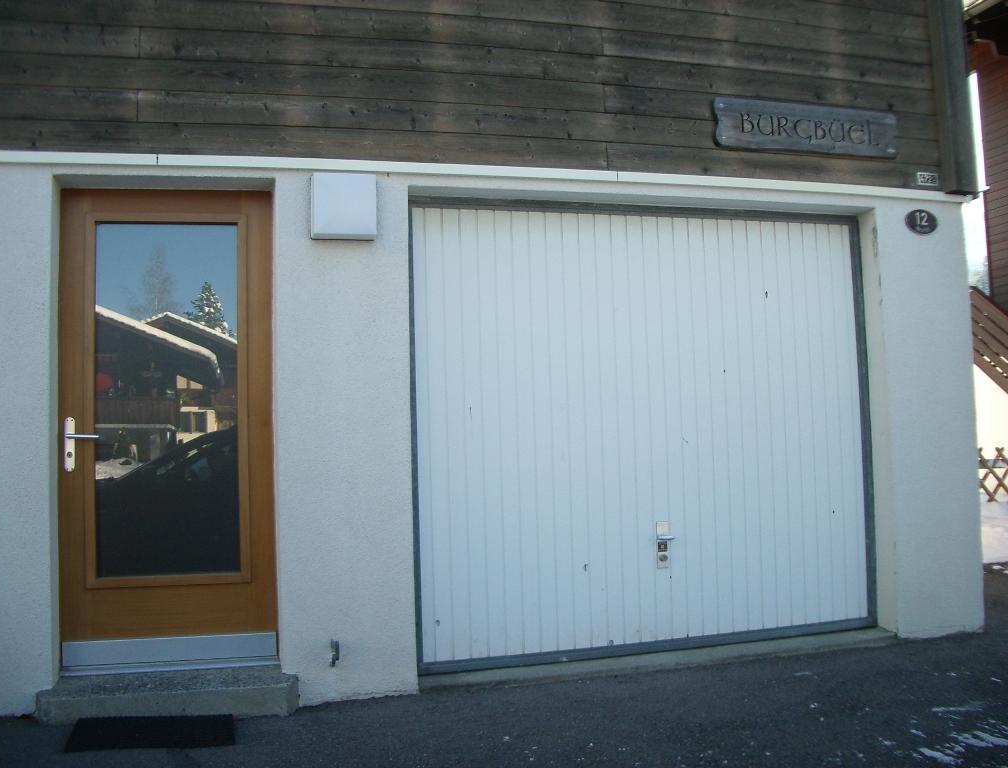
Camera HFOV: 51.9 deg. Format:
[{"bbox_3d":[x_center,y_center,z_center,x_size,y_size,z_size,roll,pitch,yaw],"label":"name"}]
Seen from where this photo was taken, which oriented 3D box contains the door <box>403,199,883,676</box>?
[{"bbox_3d":[0.731,0.208,4.968,2.327,2.056,0.061,-1,-4,-16],"label":"door"}]

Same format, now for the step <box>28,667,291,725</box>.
[{"bbox_3d":[-1.325,1.244,4.141,0.998,0.125,0.436,-1,-4,-16],"label":"step"}]

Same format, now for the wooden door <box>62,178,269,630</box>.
[{"bbox_3d":[-1.447,0.147,4.448,0.898,1.945,0.071,-1,-4,-16],"label":"wooden door"}]

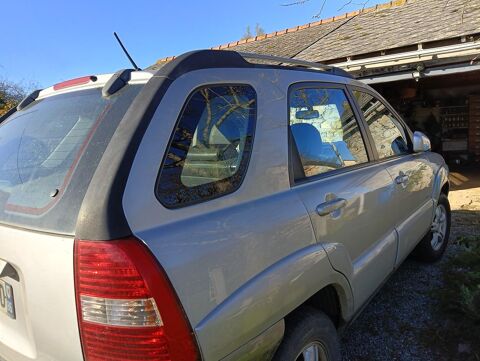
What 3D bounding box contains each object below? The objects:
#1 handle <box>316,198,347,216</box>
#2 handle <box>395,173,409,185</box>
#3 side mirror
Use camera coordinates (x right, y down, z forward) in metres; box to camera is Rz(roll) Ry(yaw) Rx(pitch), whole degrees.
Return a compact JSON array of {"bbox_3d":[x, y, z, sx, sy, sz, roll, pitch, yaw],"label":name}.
[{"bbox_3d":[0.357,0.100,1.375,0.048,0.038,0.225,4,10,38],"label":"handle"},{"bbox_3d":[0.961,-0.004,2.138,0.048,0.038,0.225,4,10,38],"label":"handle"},{"bbox_3d":[1.368,-0.296,2.720,0.110,0.170,0.200,2,9,28],"label":"side mirror"}]

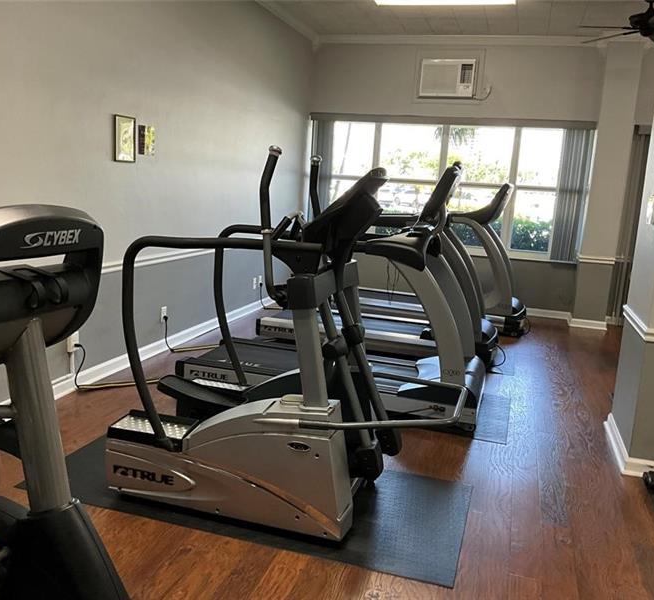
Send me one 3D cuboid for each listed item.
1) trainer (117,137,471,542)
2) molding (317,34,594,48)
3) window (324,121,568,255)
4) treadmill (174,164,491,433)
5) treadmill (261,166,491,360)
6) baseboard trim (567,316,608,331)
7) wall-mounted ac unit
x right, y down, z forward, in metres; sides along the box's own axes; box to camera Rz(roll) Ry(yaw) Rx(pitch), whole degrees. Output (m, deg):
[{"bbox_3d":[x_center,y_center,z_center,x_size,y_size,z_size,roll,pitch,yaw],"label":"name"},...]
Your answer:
[{"bbox_3d":[-0.109,0.107,3.097,1.512,1.545,0.909,6,10,15],"label":"trainer"},{"bbox_3d":[1.401,-2.974,7.682,3.195,0.114,0.099,6,10,15],"label":"molding"},{"bbox_3d":[1.354,-1.333,8.001,2.968,1.491,0.128,6,10,15],"label":"window"},{"bbox_3d":[0.081,-0.133,4.455,2.045,1.569,0.852,6,10,15],"label":"treadmill"},{"bbox_3d":[0.525,-0.388,5.997,2.073,1.590,0.838,6,10,15],"label":"treadmill"},{"bbox_3d":[2.895,0.268,7.423,0.386,0.088,0.043,6,10,15],"label":"baseboard trim"},{"bbox_3d":[1.385,-2.518,7.647,0.595,0.392,0.284,6,10,15],"label":"wall-mounted ac unit"}]

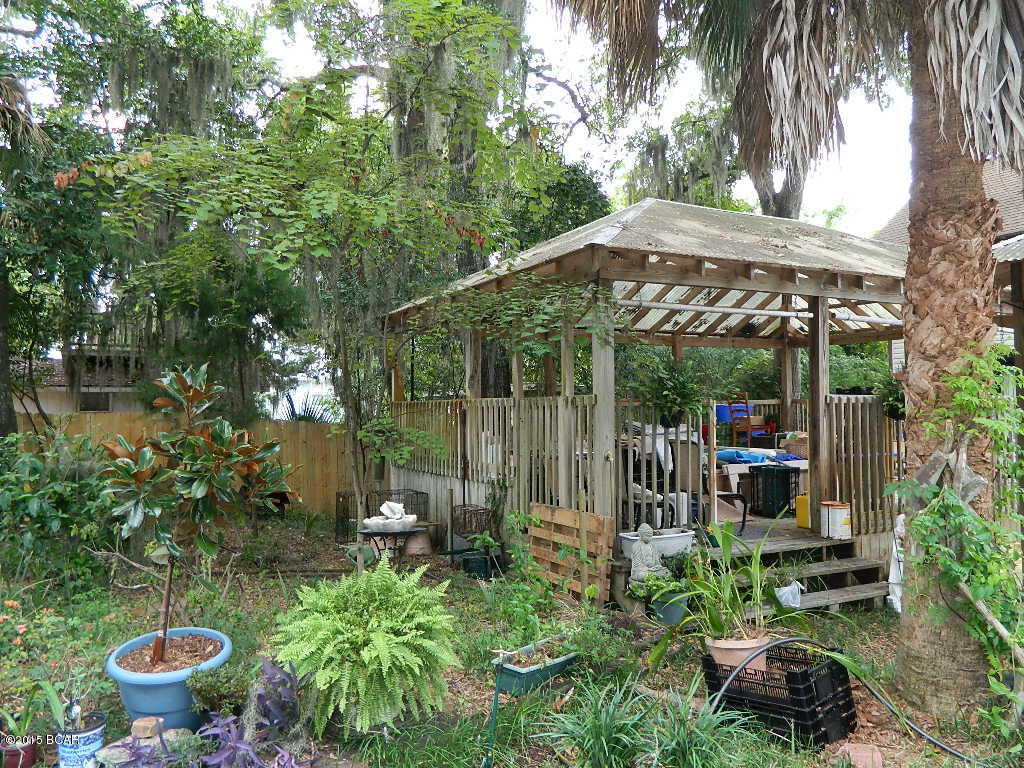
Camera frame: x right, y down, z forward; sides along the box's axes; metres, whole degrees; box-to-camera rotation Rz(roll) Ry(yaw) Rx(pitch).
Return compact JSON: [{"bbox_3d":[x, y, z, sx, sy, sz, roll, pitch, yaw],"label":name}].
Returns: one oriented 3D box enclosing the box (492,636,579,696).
[{"bbox_3d":[0.190,1.635,4.280,0.210,0.160,0.650,-2,-2,43],"label":"box"}]

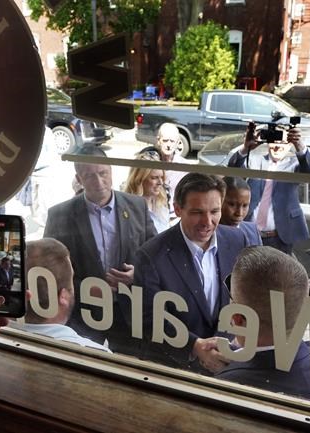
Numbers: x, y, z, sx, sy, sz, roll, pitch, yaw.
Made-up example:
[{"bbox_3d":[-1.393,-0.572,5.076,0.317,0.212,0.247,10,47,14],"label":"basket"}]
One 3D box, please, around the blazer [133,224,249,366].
[{"bbox_3d":[0.160,0.417,1.909,0.550,0.770,0.380,-11,22,-28],"label":"blazer"}]

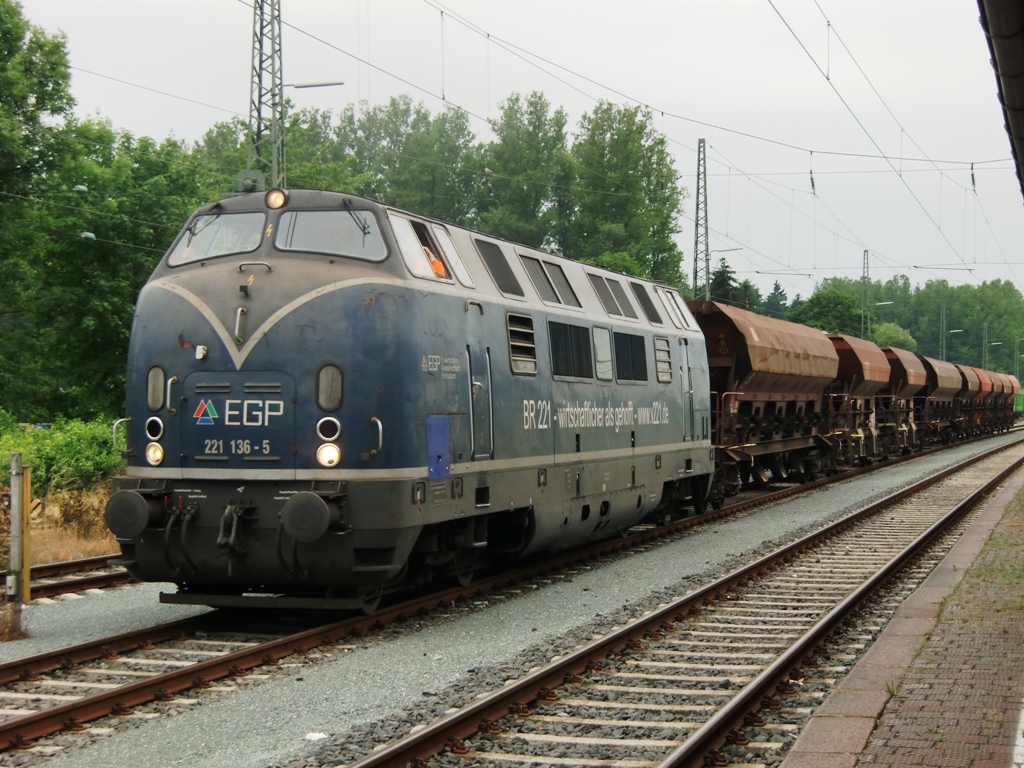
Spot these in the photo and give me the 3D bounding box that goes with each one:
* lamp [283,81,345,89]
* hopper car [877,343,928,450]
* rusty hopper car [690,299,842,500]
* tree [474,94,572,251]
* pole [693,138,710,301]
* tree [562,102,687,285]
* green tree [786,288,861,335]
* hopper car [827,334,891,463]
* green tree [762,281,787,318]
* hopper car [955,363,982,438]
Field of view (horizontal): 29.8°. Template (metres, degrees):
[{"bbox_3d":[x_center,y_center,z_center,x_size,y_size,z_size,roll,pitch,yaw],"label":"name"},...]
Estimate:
[{"bbox_3d":[-5.977,-9.004,57.900,1.900,0.200,0.220,0,0,16],"label":"lamp"},{"bbox_3d":[13.598,0.726,71.834,3.050,4.100,13.300,0,0,17],"label":"hopper car"},{"bbox_3d":[5.051,0.464,43.772,3.050,4.100,18.700,0,0,17],"label":"rusty hopper car"},{"bbox_3d":[0.522,-7.362,116.919,6.400,20.995,6.400,0,0,16],"label":"tree"},{"bbox_3d":[11.728,-5.991,118.929,1.250,18.406,1.250,0,0,16],"label":"pole"},{"bbox_3d":[7.314,-7.668,125.916,8.200,21.820,8.200,0,0,16],"label":"tree"},{"bbox_3d":[30.745,-2.788,189.949,8.000,13.298,8.000,0,0,16],"label":"green tree"},{"bbox_3d":[9.691,0.607,59.113,3.050,4.100,13.300,0,0,17],"label":"hopper car"},{"bbox_3d":[27.421,-3.423,199.943,4.200,14.686,4.200,0,0,16],"label":"green tree"},{"bbox_3d":[22.770,1.000,101.078,3.050,4.100,9.700,0,0,18],"label":"hopper car"}]

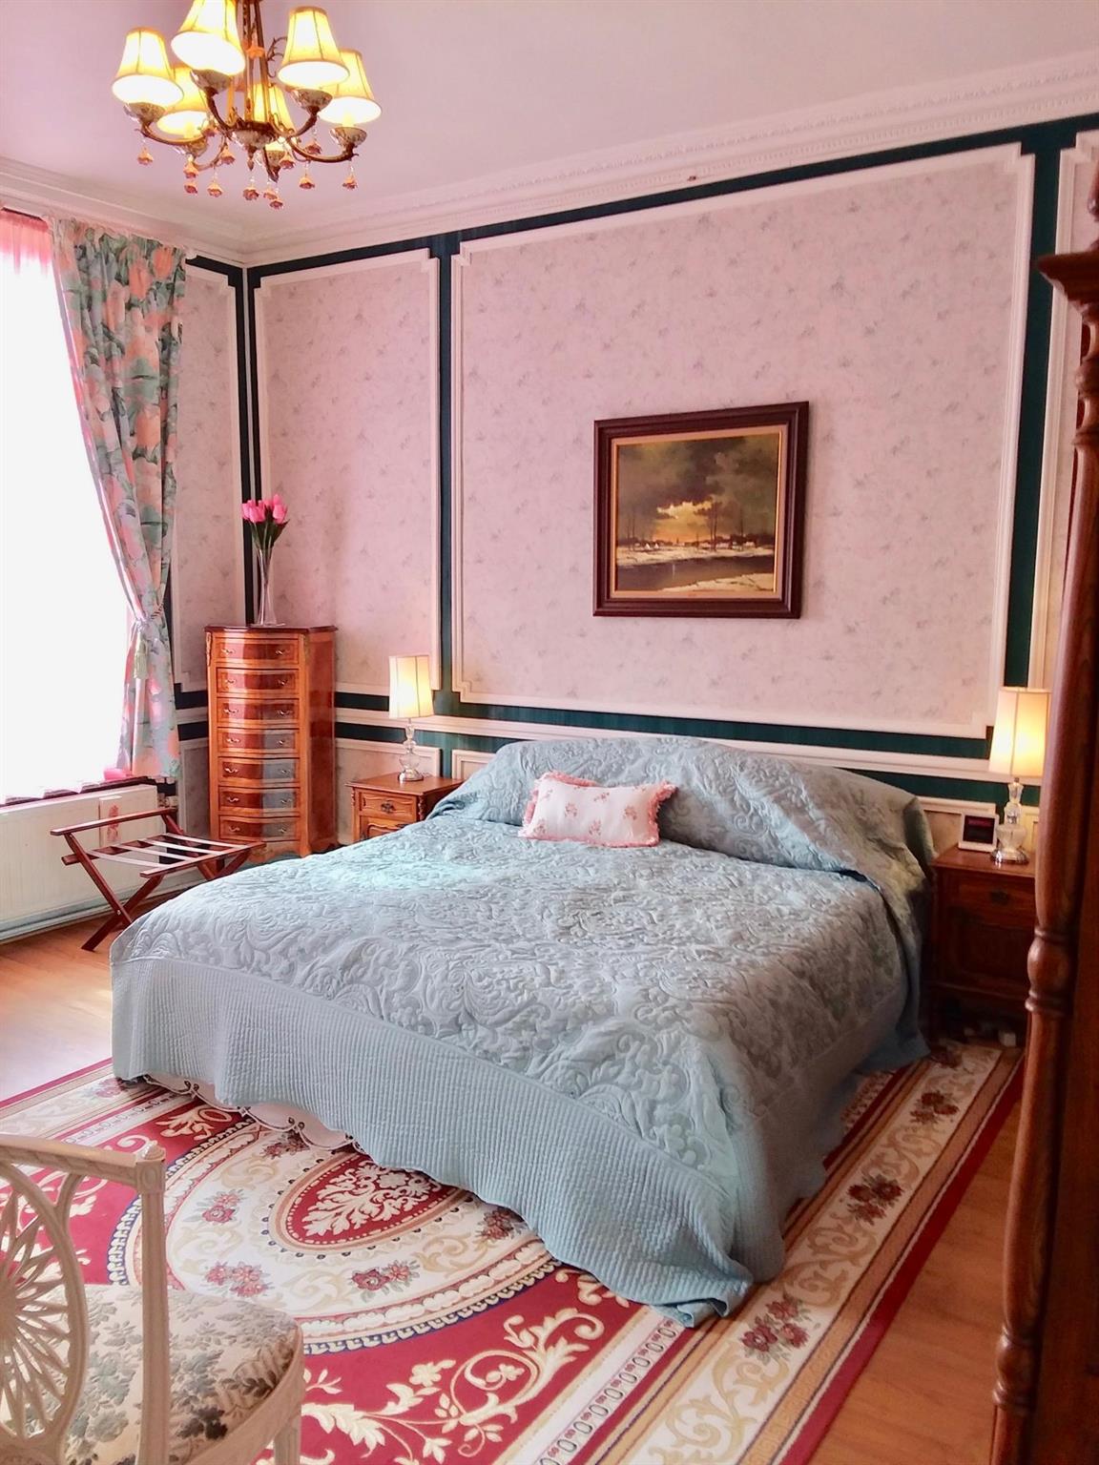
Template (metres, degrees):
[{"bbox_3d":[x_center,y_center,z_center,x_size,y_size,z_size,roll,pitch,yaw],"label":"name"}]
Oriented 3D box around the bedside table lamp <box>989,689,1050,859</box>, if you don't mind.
[{"bbox_3d":[1.527,0.137,3.745,0.175,0.572,0.175,5,9,31],"label":"bedside table lamp"}]

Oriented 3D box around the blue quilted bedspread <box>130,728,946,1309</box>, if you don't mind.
[{"bbox_3d":[0.050,0.572,3.668,2.030,0.910,2.080,5,9,31],"label":"blue quilted bedspread"}]

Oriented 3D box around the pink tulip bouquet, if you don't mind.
[{"bbox_3d":[-1.315,-0.792,5.296,0.190,0.605,0.165,2,8,10],"label":"pink tulip bouquet"}]

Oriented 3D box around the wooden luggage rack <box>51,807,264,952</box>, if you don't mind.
[{"bbox_3d":[-1.589,0.632,4.696,0.570,0.500,0.640,5,9,31],"label":"wooden luggage rack"}]

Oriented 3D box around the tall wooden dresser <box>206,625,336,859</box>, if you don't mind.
[{"bbox_3d":[-1.288,0.149,5.398,0.490,1.278,0.355,2,8,10],"label":"tall wooden dresser"}]

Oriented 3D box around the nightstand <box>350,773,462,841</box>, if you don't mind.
[{"bbox_3d":[-0.635,0.525,5.173,0.445,0.600,0.365,5,9,31],"label":"nightstand"}]

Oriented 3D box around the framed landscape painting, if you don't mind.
[{"bbox_3d":[0.558,-0.847,4.462,0.885,0.790,0.050,5,9,31],"label":"framed landscape painting"}]

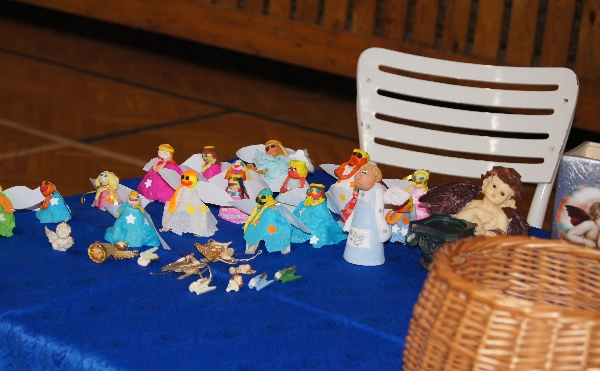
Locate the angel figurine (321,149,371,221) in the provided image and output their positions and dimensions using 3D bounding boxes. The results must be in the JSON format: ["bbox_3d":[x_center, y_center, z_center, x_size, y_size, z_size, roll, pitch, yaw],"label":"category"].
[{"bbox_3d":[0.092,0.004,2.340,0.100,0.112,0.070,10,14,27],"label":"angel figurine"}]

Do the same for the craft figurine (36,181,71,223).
[{"bbox_3d":[-0.320,0.017,1.782,0.046,0.054,0.045,-3,18,-27],"label":"craft figurine"}]

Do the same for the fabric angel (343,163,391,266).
[{"bbox_3d":[0.095,0.039,1.885,0.064,0.136,0.055,15,19,30],"label":"fabric angel"}]

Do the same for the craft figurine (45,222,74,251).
[{"bbox_3d":[-0.321,0.068,1.824,0.038,0.033,0.027,-5,19,-34],"label":"craft figurine"}]

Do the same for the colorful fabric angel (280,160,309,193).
[{"bbox_3d":[-0.004,0.001,2.088,0.070,0.075,0.054,17,19,33],"label":"colorful fabric angel"}]

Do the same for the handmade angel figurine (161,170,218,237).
[{"bbox_3d":[-0.141,0.019,1.783,0.082,0.079,0.065,11,17,21],"label":"handmade angel figurine"}]

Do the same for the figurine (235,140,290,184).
[{"bbox_3d":[-0.042,-0.021,1.936,0.088,0.088,0.055,10,16,17],"label":"figurine"}]

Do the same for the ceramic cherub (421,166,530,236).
[{"bbox_3d":[0.228,0.039,1.751,0.135,0.115,0.080,9,16,15],"label":"ceramic cherub"}]

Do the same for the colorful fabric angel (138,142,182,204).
[{"bbox_3d":[-0.210,-0.020,2.078,0.070,0.080,0.056,15,18,29],"label":"colorful fabric angel"}]

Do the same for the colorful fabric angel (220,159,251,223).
[{"bbox_3d":[-0.085,0.006,1.851,0.050,0.076,0.048,8,16,12],"label":"colorful fabric angel"}]

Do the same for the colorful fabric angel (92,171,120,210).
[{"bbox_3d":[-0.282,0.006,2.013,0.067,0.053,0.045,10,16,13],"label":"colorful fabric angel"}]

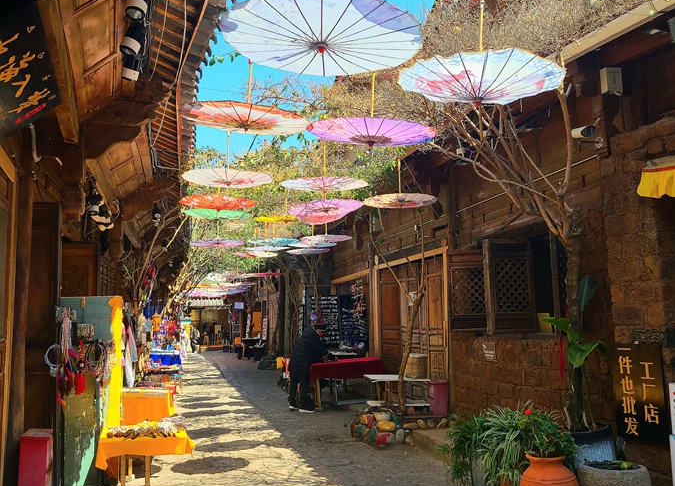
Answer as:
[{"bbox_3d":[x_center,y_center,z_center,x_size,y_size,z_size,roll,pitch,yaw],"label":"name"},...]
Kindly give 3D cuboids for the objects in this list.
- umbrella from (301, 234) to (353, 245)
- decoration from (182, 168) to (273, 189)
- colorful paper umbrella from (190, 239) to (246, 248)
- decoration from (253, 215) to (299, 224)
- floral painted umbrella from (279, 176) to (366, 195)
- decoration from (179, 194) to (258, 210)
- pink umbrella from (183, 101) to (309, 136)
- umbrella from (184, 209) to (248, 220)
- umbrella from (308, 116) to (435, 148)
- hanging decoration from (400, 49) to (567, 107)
[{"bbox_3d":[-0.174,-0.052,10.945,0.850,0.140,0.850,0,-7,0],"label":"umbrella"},{"bbox_3d":[-1.019,-0.555,6.275,0.825,0.120,0.825,2,-6,0],"label":"decoration"},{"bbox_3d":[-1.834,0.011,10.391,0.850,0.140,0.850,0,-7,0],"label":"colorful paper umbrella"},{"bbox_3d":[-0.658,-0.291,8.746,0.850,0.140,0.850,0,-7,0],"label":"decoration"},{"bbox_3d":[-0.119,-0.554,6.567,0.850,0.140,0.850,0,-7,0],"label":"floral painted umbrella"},{"bbox_3d":[-1.310,-0.422,7.454,0.825,0.120,0.825,1,-6,0],"label":"decoration"},{"bbox_3d":[-0.608,-0.758,4.470,0.825,0.120,0.825,4,-6,1],"label":"pink umbrella"},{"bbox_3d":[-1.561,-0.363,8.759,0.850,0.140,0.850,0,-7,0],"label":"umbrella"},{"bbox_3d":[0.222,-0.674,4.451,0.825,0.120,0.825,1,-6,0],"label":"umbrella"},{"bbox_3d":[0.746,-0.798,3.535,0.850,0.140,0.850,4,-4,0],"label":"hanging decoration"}]

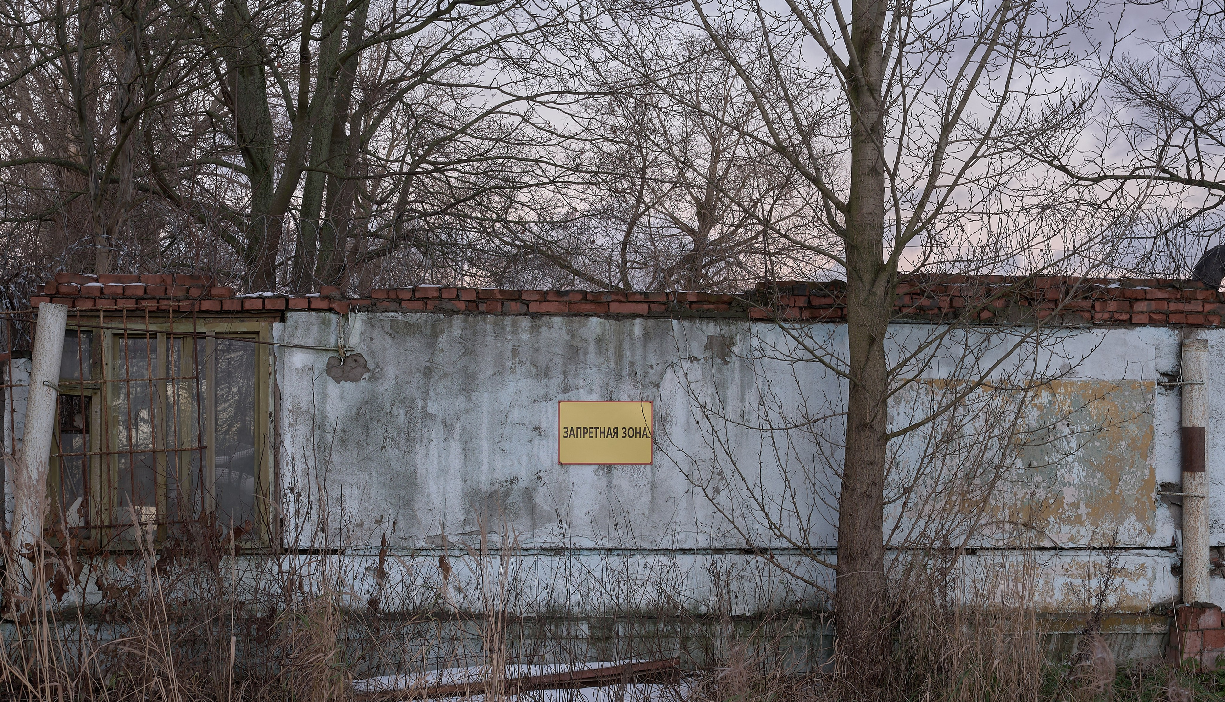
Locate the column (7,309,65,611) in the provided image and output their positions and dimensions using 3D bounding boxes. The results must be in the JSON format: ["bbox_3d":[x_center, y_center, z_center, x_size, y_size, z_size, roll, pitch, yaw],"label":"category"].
[{"bbox_3d":[-3.386,0.608,8.210,0.170,1.786,0.170,5,-3,-7],"label":"column"}]

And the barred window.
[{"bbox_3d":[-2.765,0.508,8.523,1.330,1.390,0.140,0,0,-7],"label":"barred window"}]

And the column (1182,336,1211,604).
[{"bbox_3d":[3.821,0.785,9.130,0.170,1.740,0.170,0,0,-7],"label":"column"}]

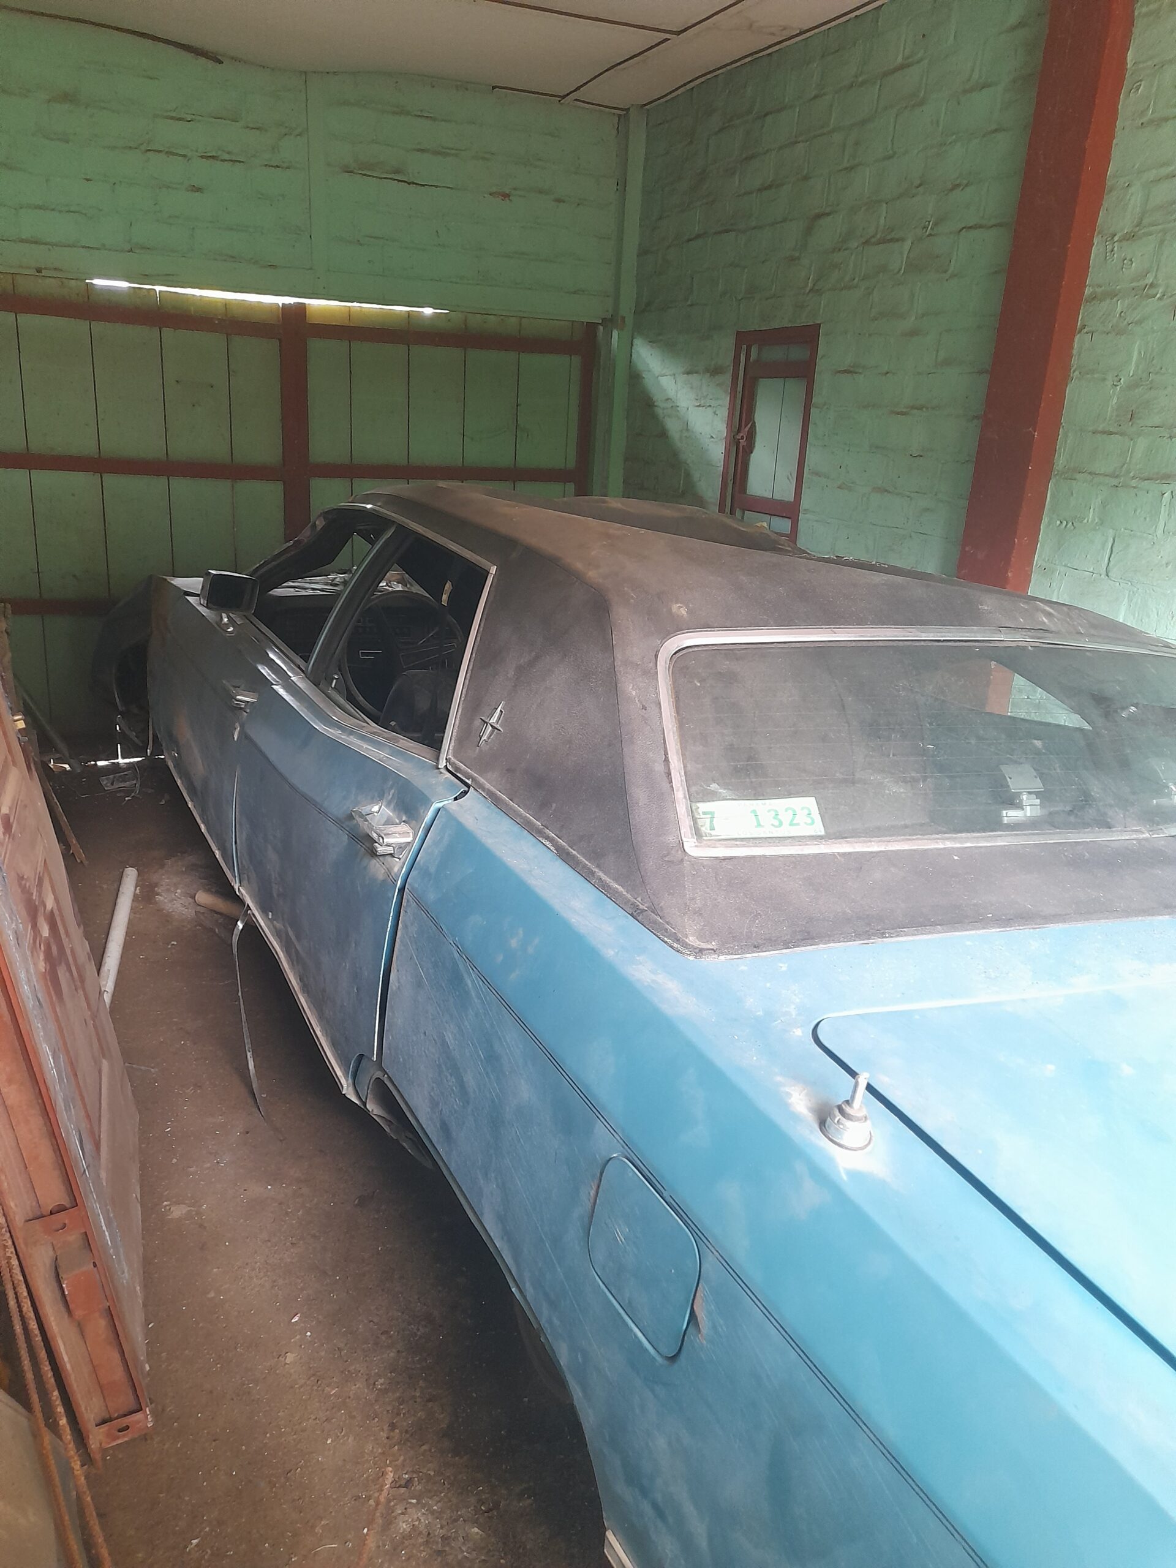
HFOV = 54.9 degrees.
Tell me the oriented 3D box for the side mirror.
[{"bbox_3d":[-1.139,-0.610,3.593,0.158,0.107,0.070,4,14,-39],"label":"side mirror"}]

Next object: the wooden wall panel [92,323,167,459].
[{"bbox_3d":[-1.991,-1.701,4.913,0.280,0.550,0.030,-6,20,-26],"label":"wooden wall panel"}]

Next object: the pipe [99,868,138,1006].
[{"bbox_3d":[-1.455,0.460,3.523,0.047,0.047,0.971,-2,19,-17],"label":"pipe"}]

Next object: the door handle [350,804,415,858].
[{"bbox_3d":[-0.410,0.094,2.263,0.060,0.065,0.190,-2,17,-29],"label":"door handle"}]

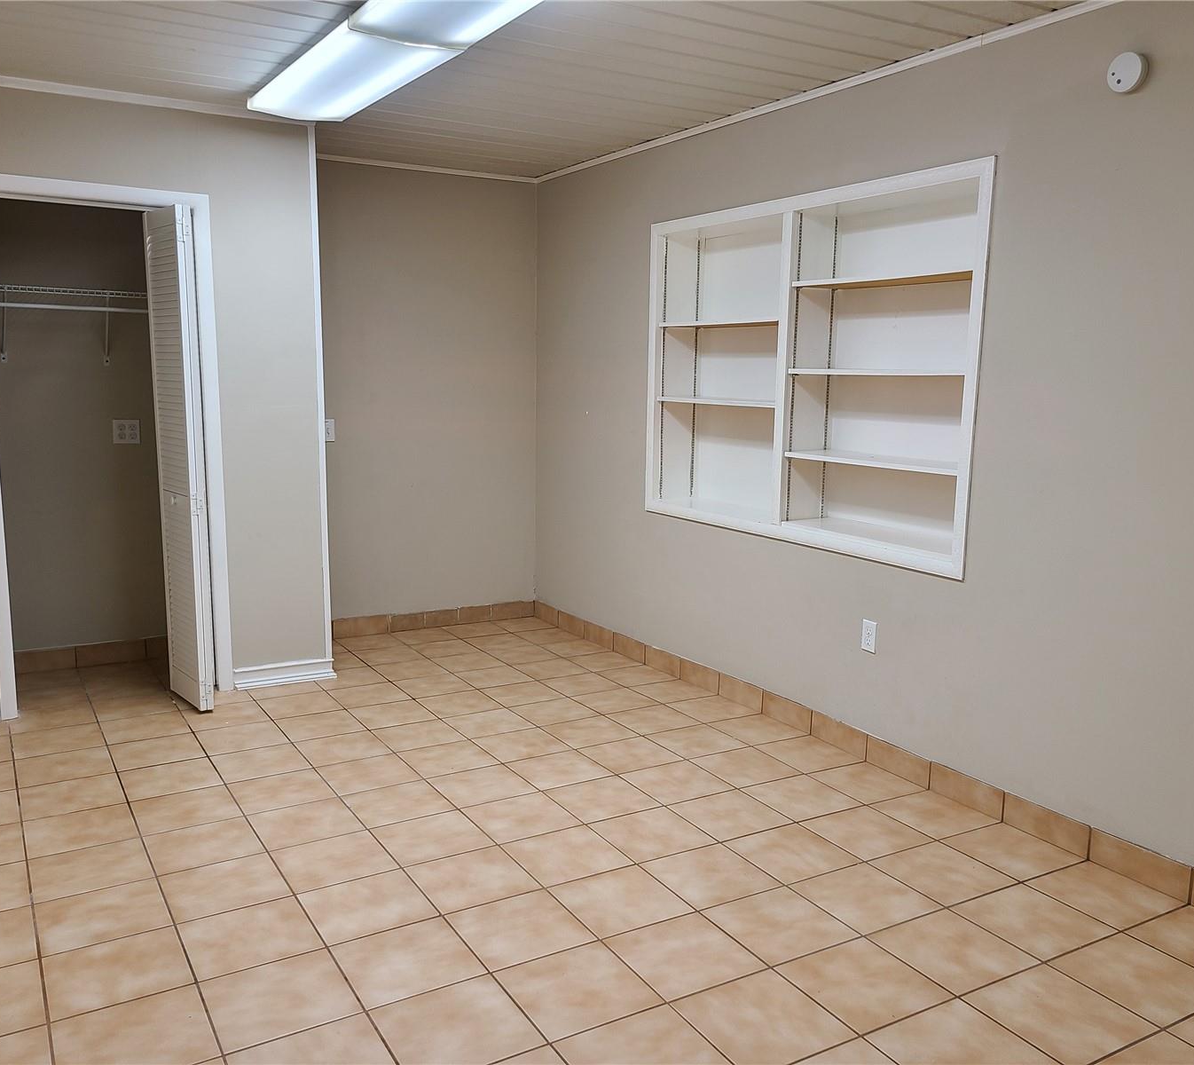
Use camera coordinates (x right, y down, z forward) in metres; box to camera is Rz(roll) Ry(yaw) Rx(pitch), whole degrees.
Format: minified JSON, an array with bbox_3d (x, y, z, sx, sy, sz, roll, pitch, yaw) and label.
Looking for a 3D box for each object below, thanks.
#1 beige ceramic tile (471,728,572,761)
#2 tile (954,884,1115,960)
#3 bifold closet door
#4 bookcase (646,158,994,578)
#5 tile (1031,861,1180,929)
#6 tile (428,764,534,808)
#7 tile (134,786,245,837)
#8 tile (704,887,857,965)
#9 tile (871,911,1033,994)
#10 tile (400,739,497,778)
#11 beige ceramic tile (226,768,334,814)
[{"bbox_3d":[-0.289,0.824,4.114,0.302,0.010,0.302,-4,10,-30],"label":"beige ceramic tile"},{"bbox_3d":[1.163,1.039,2.849,0.302,0.010,0.302,-4,10,-30],"label":"tile"},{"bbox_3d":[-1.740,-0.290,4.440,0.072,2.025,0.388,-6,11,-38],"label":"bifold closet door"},{"bbox_3d":[0.846,-0.649,4.325,0.275,1.352,1.957,-4,10,-30],"label":"bookcase"},{"bbox_3d":[1.410,1.008,2.972,0.285,0.010,0.300,-5,10,-30],"label":"tile"},{"bbox_3d":[-0.399,0.886,3.698,0.302,0.010,0.302,-4,10,-30],"label":"tile"},{"bbox_3d":[-1.337,0.906,3.473,0.300,0.010,0.300,-5,10,-30],"label":"tile"},{"bbox_3d":[0.477,1.028,2.795,0.298,0.010,0.298,-5,10,-30],"label":"tile"},{"bbox_3d":[0.890,1.049,2.672,0.300,0.010,0.300,-5,10,-30],"label":"tile"},{"bbox_3d":[-0.554,0.845,3.959,0.300,0.010,0.300,-4,10,-30],"label":"tile"},{"bbox_3d":[-1.075,0.883,3.635,0.298,0.010,0.298,-5,10,-30],"label":"beige ceramic tile"}]

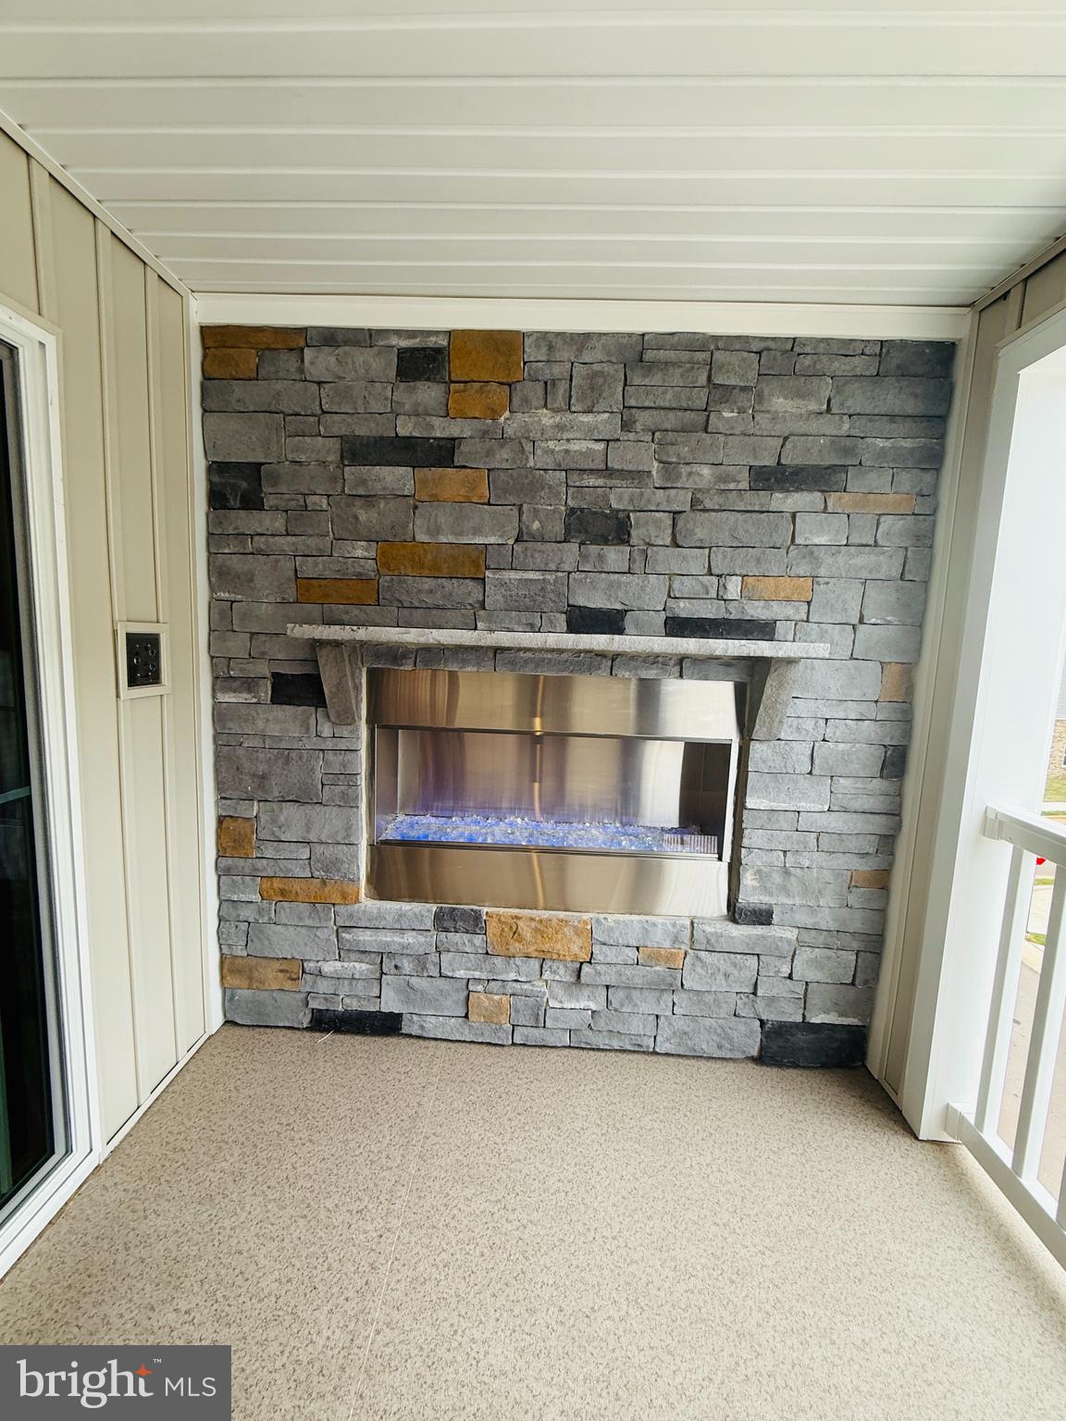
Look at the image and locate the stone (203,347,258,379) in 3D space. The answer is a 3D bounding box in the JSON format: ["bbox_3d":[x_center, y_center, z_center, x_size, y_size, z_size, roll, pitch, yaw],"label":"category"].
[{"bbox_3d":[-0.936,-1.077,1.810,0.170,0.088,0.070,2,7,2],"label":"stone"}]

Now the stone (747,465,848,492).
[{"bbox_3d":[0.806,-0.706,1.767,0.287,0.070,0.055,2,7,2],"label":"stone"}]

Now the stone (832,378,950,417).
[{"bbox_3d":[1.075,-0.944,1.740,0.359,0.109,0.060,2,7,2],"label":"stone"}]

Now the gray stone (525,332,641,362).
[{"bbox_3d":[0.151,-1.105,1.767,0.349,0.075,0.060,2,7,2],"label":"gray stone"}]

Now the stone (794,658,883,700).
[{"bbox_3d":[0.951,-0.099,1.845,0.300,0.122,0.060,2,7,2],"label":"stone"}]

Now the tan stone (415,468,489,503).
[{"bbox_3d":[-0.252,-0.705,1.823,0.231,0.103,0.070,2,7,2],"label":"tan stone"}]

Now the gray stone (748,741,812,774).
[{"bbox_3d":[0.803,0.151,1.881,0.202,0.101,0.060,2,7,2],"label":"gray stone"}]

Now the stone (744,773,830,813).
[{"bbox_3d":[0.838,0.267,1.923,0.269,0.119,0.060,2,6,2],"label":"stone"}]

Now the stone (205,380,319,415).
[{"bbox_3d":[-0.859,-0.991,1.842,0.376,0.096,0.060,2,7,2],"label":"stone"}]

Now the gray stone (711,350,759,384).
[{"bbox_3d":[0.605,-1.024,1.747,0.136,0.094,0.070,2,7,2],"label":"gray stone"}]

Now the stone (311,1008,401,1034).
[{"bbox_3d":[-0.633,1.115,2.090,0.332,0.087,0.060,2,7,2],"label":"stone"}]

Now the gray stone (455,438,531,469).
[{"bbox_3d":[-0.117,-0.790,1.786,0.237,0.080,0.055,2,7,2],"label":"gray stone"}]

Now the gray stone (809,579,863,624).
[{"bbox_3d":[0.966,-0.350,1.852,0.160,0.139,0.060,2,7,2],"label":"gray stone"}]

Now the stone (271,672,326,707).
[{"bbox_3d":[-0.750,-0.070,1.914,0.214,0.107,0.070,2,7,2],"label":"stone"}]

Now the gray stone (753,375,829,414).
[{"bbox_3d":[0.776,-0.945,1.738,0.215,0.103,0.055,2,7,2],"label":"gray stone"}]

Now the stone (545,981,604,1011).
[{"bbox_3d":[0.154,0.978,2.003,0.202,0.097,0.070,2,7,2],"label":"stone"}]

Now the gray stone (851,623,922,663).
[{"bbox_3d":[1.104,-0.212,1.820,0.203,0.112,0.070,2,7,2],"label":"gray stone"}]

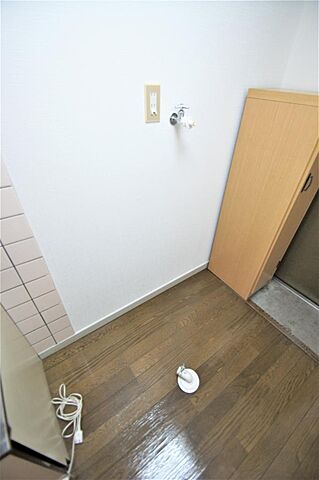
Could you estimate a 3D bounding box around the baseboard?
[{"bbox_3d":[-0.112,0.424,1.398,1.306,0.061,0.012,-22,42,-29],"label":"baseboard"}]

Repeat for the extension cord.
[{"bbox_3d":[-0.390,0.795,0.893,0.123,0.040,0.309,-22,42,-29],"label":"extension cord"}]

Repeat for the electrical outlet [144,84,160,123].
[{"bbox_3d":[-0.022,-0.516,0.763,0.071,0.120,0.012,-22,42,-29],"label":"electrical outlet"}]

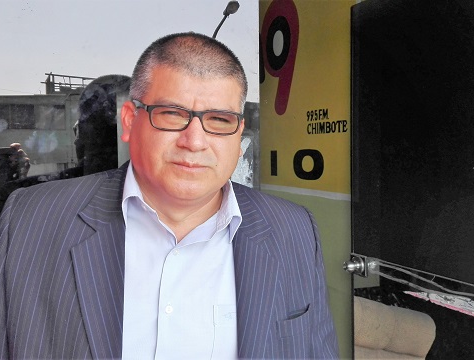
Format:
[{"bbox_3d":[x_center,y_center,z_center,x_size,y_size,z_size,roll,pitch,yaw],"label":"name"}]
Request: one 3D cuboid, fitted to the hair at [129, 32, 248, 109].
[{"bbox_3d":[-0.069,-0.157,0.725,0.182,0.150,0.205,4,10,-19],"label":"hair"}]

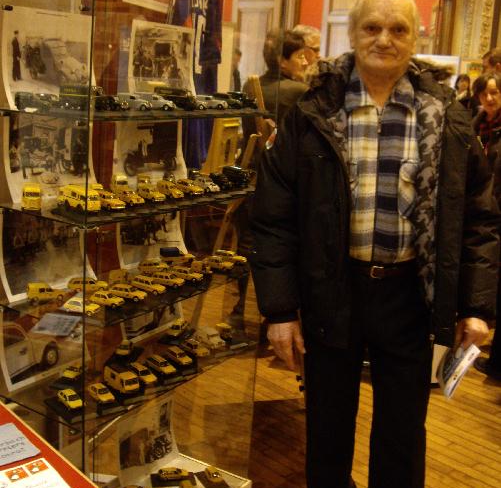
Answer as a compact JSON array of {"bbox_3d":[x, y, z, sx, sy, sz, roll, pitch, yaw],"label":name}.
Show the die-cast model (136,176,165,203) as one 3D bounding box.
[{"bbox_3d":[-0.242,-0.125,1.798,0.035,0.035,0.086,-6,16,-36],"label":"die-cast model"}]

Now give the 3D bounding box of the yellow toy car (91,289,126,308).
[{"bbox_3d":[-0.354,0.135,1.830,0.085,0.032,0.037,10,15,23],"label":"yellow toy car"}]

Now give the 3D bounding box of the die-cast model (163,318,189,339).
[{"bbox_3d":[-0.227,0.263,2.322,0.037,0.033,0.086,8,14,15],"label":"die-cast model"}]

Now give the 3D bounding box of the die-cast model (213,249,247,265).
[{"bbox_3d":[-0.059,0.037,2.250,0.092,0.033,0.038,13,17,33],"label":"die-cast model"}]

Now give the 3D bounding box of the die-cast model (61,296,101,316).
[{"bbox_3d":[-0.401,0.149,1.756,0.083,0.032,0.037,9,14,16],"label":"die-cast model"}]

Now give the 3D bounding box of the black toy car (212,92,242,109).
[{"bbox_3d":[-0.070,-0.420,2.160,0.090,0.040,0.038,10,14,23],"label":"black toy car"}]

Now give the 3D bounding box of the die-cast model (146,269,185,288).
[{"bbox_3d":[-0.227,0.095,2.030,0.101,0.034,0.039,11,15,25],"label":"die-cast model"}]

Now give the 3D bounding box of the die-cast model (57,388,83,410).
[{"bbox_3d":[-0.456,0.386,1.857,0.037,0.033,0.083,-7,17,-39],"label":"die-cast model"}]

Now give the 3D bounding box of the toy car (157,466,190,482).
[{"bbox_3d":[-0.260,0.788,2.512,0.098,0.034,0.039,1,13,-12],"label":"toy car"}]

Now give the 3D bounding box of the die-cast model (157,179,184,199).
[{"bbox_3d":[-0.206,-0.144,1.915,0.036,0.037,0.082,-7,18,-40],"label":"die-cast model"}]

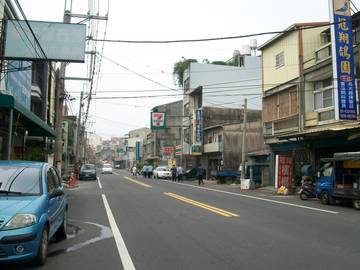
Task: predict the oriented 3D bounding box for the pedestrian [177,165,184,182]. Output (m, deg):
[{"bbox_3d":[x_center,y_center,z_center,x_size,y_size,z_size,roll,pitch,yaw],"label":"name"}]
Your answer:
[{"bbox_3d":[0.029,3.721,34.000,0.520,1.680,0.360,-2,-6,30],"label":"pedestrian"}]

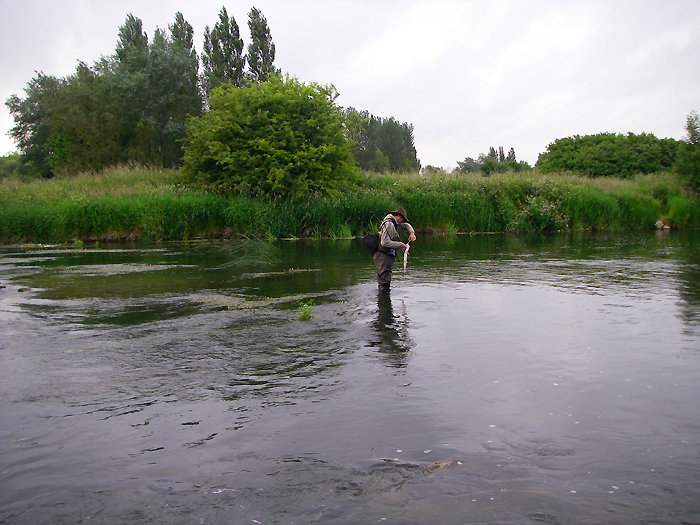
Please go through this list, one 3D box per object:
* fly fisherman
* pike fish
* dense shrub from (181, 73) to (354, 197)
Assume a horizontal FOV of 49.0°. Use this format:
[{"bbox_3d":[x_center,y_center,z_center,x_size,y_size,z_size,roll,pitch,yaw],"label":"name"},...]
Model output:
[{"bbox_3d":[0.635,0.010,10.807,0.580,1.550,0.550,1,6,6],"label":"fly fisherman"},{"bbox_3d":[0.798,-0.080,10.800,0.060,0.400,0.070,8,6,-17],"label":"pike fish"},{"bbox_3d":[-2.690,-4.027,26.000,5.600,4.200,5.000,0,6,0],"label":"dense shrub"}]

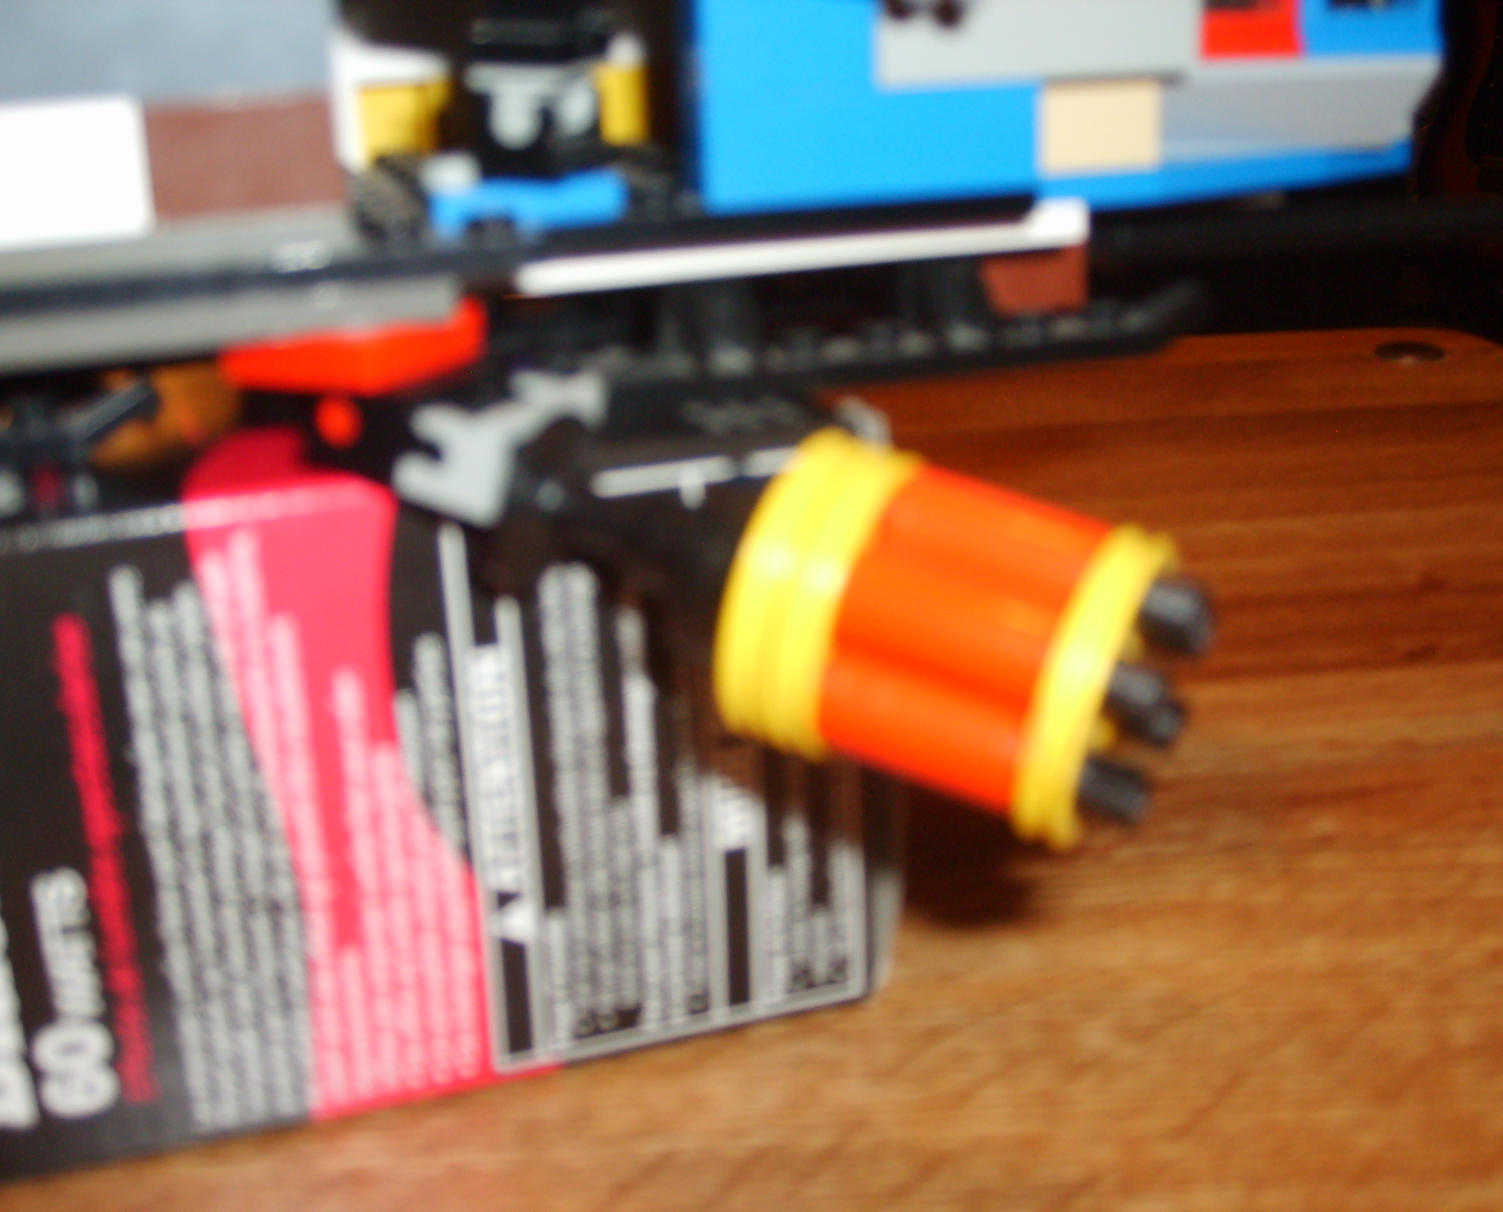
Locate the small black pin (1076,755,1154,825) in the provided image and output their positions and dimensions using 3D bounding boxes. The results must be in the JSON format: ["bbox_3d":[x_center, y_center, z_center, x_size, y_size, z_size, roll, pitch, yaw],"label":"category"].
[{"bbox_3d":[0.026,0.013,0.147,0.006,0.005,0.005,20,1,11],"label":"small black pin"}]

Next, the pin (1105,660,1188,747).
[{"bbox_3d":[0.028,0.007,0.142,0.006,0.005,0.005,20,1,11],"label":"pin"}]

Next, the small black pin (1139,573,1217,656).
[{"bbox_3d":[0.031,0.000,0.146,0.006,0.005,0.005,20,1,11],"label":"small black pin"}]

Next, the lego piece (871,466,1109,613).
[{"bbox_3d":[0.017,-0.005,0.149,0.017,0.008,0.008,20,1,11],"label":"lego piece"}]

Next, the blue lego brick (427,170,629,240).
[{"bbox_3d":[-0.020,-0.033,0.163,0.016,0.004,0.009,-10,17,-26],"label":"blue lego brick"}]

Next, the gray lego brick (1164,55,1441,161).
[{"bbox_3d":[0.048,-0.046,0.186,0.032,0.009,0.009,-10,17,-26],"label":"gray lego brick"}]

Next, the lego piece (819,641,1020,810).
[{"bbox_3d":[0.013,0.009,0.150,0.017,0.008,0.008,20,1,11],"label":"lego piece"}]

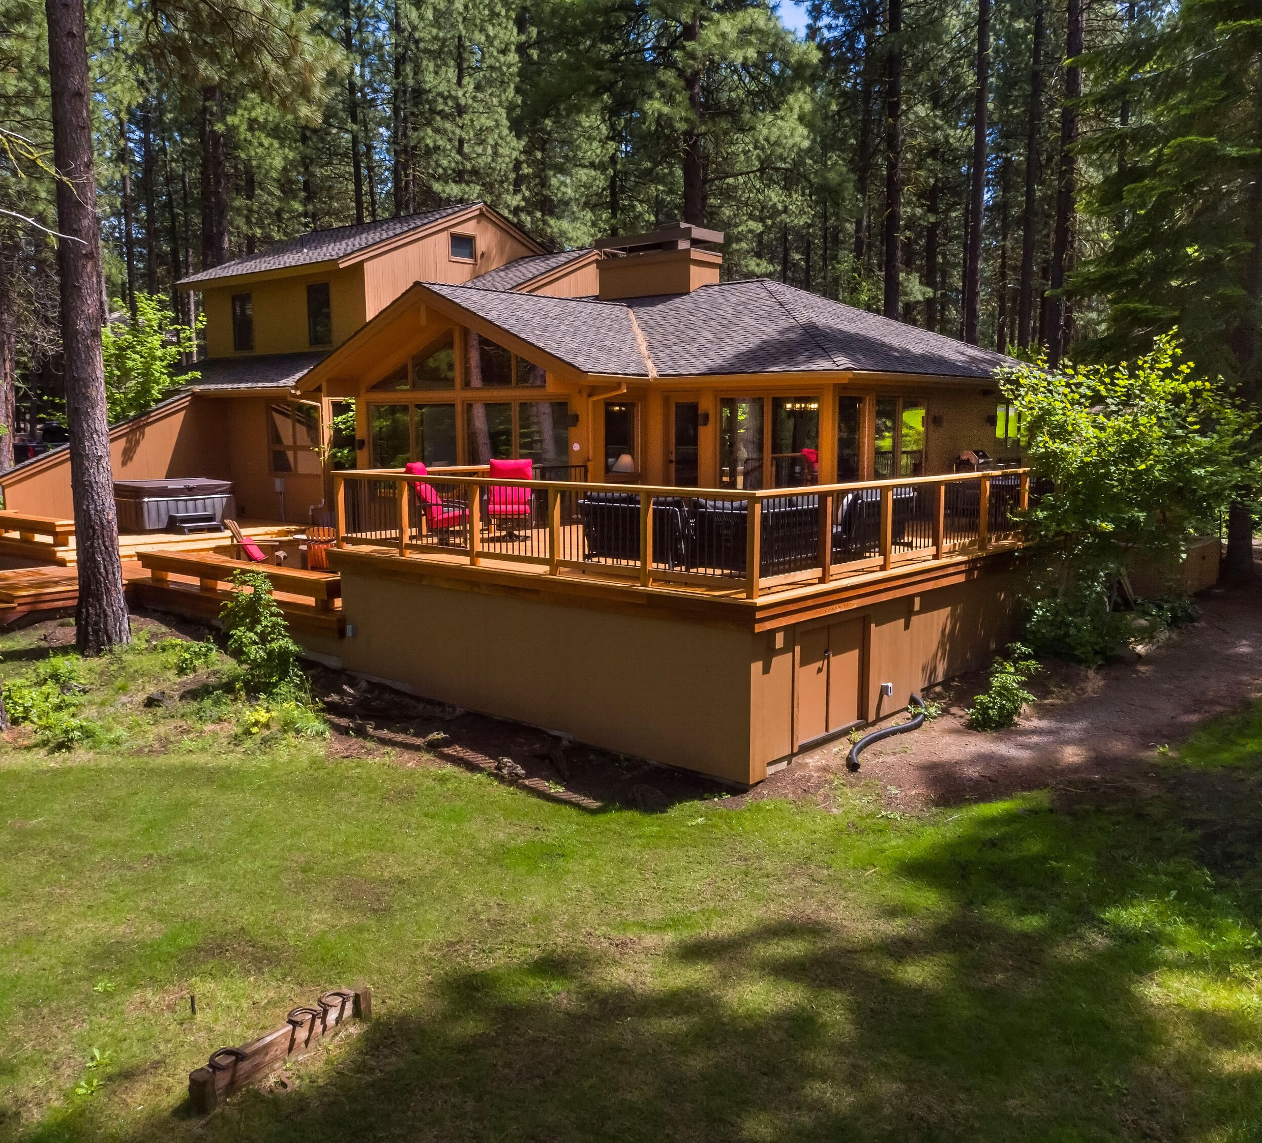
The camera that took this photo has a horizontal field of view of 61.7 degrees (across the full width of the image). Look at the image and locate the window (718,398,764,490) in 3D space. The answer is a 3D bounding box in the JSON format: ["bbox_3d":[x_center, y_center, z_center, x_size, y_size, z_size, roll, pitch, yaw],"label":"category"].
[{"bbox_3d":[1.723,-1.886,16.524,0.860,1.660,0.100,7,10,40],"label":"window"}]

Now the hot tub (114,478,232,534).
[{"bbox_3d":[-10.708,-1.570,24.451,2.100,0.980,2.100,7,10,40],"label":"hot tub"}]

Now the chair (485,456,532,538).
[{"bbox_3d":[-1.726,-1.051,15.374,0.720,1.120,0.800,0,8,-3],"label":"chair"}]

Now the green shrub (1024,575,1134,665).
[{"bbox_3d":[6.349,0.685,15.000,1.400,1.200,1.500,7,10,40],"label":"green shrub"}]

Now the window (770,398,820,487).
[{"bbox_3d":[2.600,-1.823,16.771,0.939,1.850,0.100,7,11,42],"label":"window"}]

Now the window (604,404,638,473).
[{"bbox_3d":[-0.176,-2.310,18.398,0.100,1.255,0.854,7,11,42],"label":"window"}]

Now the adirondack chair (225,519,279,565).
[{"bbox_3d":[-6.335,-0.394,18.072,0.850,0.940,0.730,0,8,3],"label":"adirondack chair"}]

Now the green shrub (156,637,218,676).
[{"bbox_3d":[-5.630,1.088,13.400,0.740,0.430,0.580,7,10,40],"label":"green shrub"}]

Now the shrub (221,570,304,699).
[{"bbox_3d":[-4.430,0.745,12.700,1.000,1.450,1.000,7,10,40],"label":"shrub"}]

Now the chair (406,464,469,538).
[{"bbox_3d":[-2.712,-1.003,15.285,0.880,1.100,0.720,2,9,15],"label":"chair"}]

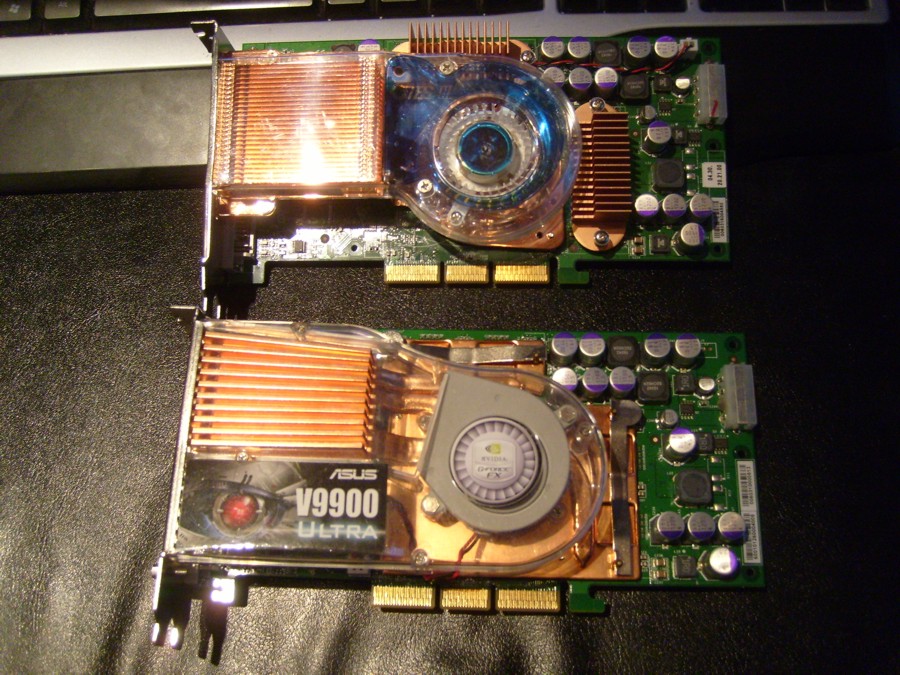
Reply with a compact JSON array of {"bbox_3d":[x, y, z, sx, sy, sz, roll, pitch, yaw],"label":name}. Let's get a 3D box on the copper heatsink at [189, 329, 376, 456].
[{"bbox_3d":[-0.059,0.021,0.341,0.067,0.021,0.046,1,70,4],"label":"copper heatsink"}]

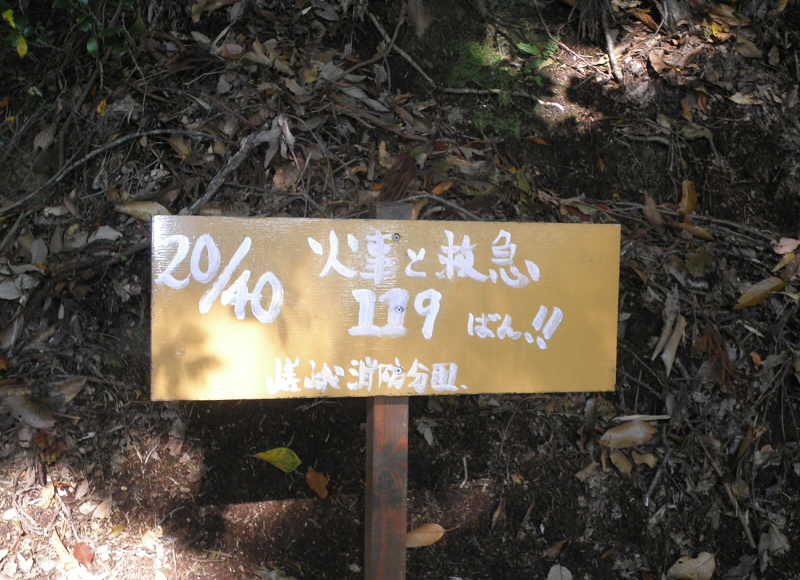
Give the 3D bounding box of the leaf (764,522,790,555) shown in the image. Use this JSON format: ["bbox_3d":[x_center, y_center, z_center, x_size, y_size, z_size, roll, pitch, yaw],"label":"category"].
[{"bbox_3d":[0.519,0.339,1.425,0.036,0.046,0.018,-7,-27,-4],"label":"leaf"}]

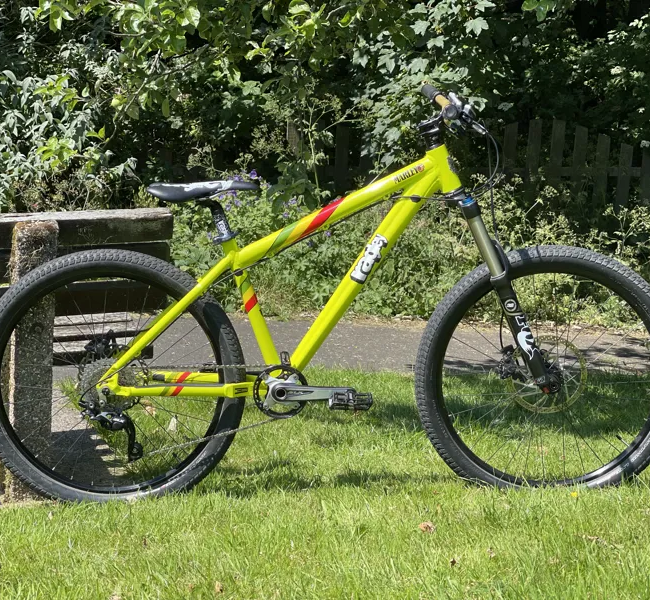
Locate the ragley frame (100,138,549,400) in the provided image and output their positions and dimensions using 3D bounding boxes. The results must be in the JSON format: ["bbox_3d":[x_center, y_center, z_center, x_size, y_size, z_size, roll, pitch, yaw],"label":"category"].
[{"bbox_3d":[0.010,-0.077,3.653,1.129,0.633,0.170,-1,13,-2],"label":"ragley frame"}]

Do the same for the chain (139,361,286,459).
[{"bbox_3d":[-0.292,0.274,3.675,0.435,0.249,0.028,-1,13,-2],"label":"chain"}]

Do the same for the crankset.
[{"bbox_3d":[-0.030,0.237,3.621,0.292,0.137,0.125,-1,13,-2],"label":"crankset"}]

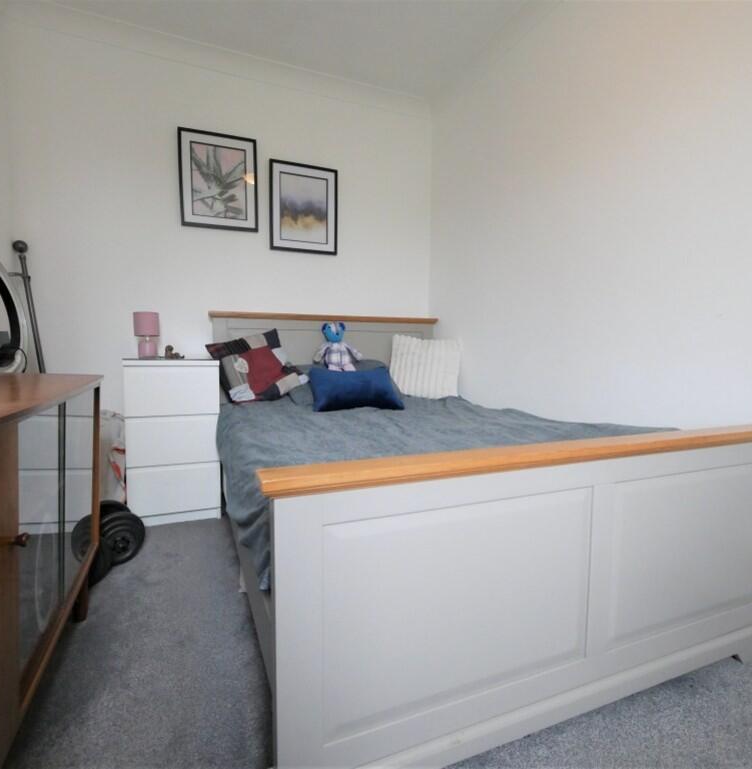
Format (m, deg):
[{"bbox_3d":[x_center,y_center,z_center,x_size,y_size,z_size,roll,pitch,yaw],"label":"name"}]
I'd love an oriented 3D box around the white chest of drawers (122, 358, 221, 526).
[{"bbox_3d":[-1.043,0.270,2.233,0.413,0.795,0.480,-1,4,-17],"label":"white chest of drawers"}]

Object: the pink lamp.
[{"bbox_3d":[-1.176,-0.254,2.126,0.120,0.240,0.120,-1,4,-22],"label":"pink lamp"}]

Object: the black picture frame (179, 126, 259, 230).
[{"bbox_3d":[-0.957,-1.241,2.547,0.443,0.567,0.020,-1,4,-22],"label":"black picture frame"}]

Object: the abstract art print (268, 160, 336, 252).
[{"bbox_3d":[-0.473,-1.159,2.747,0.442,0.565,0.020,-1,4,-22],"label":"abstract art print"}]

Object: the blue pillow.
[{"bbox_3d":[-0.106,0.024,2.197,0.450,0.285,0.135,-1,-38,-12],"label":"blue pillow"}]

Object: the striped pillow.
[{"bbox_3d":[0.327,-0.111,2.714,0.430,0.410,0.140,0,-14,-2],"label":"striped pillow"}]

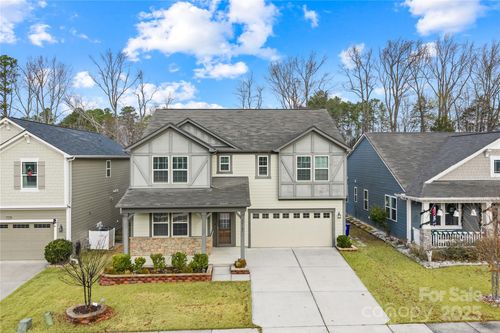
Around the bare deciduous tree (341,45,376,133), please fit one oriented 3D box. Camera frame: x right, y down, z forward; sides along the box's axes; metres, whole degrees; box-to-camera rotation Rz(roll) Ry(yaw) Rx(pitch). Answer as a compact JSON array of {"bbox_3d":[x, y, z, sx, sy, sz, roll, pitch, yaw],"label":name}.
[{"bbox_3d":[15.400,-6.338,54.853,5.200,21.800,5.200,0,2,0],"label":"bare deciduous tree"}]

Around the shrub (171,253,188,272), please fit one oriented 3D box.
[{"bbox_3d":[-3.459,4.718,19.138,0.770,0.880,0.720,0,2,-2],"label":"shrub"}]

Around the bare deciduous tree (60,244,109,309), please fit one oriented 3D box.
[{"bbox_3d":[-6.771,4.407,15.912,1.950,2.800,1.850,0,2,-2],"label":"bare deciduous tree"}]

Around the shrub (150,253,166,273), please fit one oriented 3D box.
[{"bbox_3d":[-4.511,4.725,19.088,0.720,0.860,0.680,0,2,-2],"label":"shrub"}]

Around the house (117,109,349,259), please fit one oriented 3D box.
[{"bbox_3d":[-0.450,0.313,27.218,12.900,9.150,15.200,0,2,0],"label":"house"}]

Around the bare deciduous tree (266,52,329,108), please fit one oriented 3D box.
[{"bbox_3d":[6.600,-5.914,55.864,8.700,20.900,8.000,0,2,0],"label":"bare deciduous tree"}]

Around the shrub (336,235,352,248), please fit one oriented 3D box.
[{"bbox_3d":[5.652,4.472,23.090,0.900,0.720,0.840,0,2,-2],"label":"shrub"}]

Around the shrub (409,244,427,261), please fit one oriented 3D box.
[{"bbox_3d":[9.250,4.618,21.328,0.980,0.850,0.950,0,2,0],"label":"shrub"}]

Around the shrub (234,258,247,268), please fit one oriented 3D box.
[{"bbox_3d":[-0.462,4.862,19.494,0.580,0.470,0.540,0,2,-2],"label":"shrub"}]

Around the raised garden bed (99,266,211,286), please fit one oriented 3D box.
[{"bbox_3d":[-4.330,5.128,18.491,5.150,0.460,1.800,0,2,0],"label":"raised garden bed"}]

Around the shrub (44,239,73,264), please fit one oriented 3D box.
[{"bbox_3d":[-10.550,4.653,21.529,1.550,1.430,1.500,0,2,0],"label":"shrub"}]

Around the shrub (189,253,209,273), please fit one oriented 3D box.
[{"bbox_3d":[-2.524,4.747,19.188,0.930,0.860,0.820,0,2,-2],"label":"shrub"}]

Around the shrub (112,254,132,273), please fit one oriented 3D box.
[{"bbox_3d":[-6.226,4.704,18.938,0.930,0.880,0.850,0,2,-2],"label":"shrub"}]

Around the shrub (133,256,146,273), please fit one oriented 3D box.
[{"bbox_3d":[-5.180,4.563,18.276,0.640,0.720,0.620,0,2,0],"label":"shrub"}]

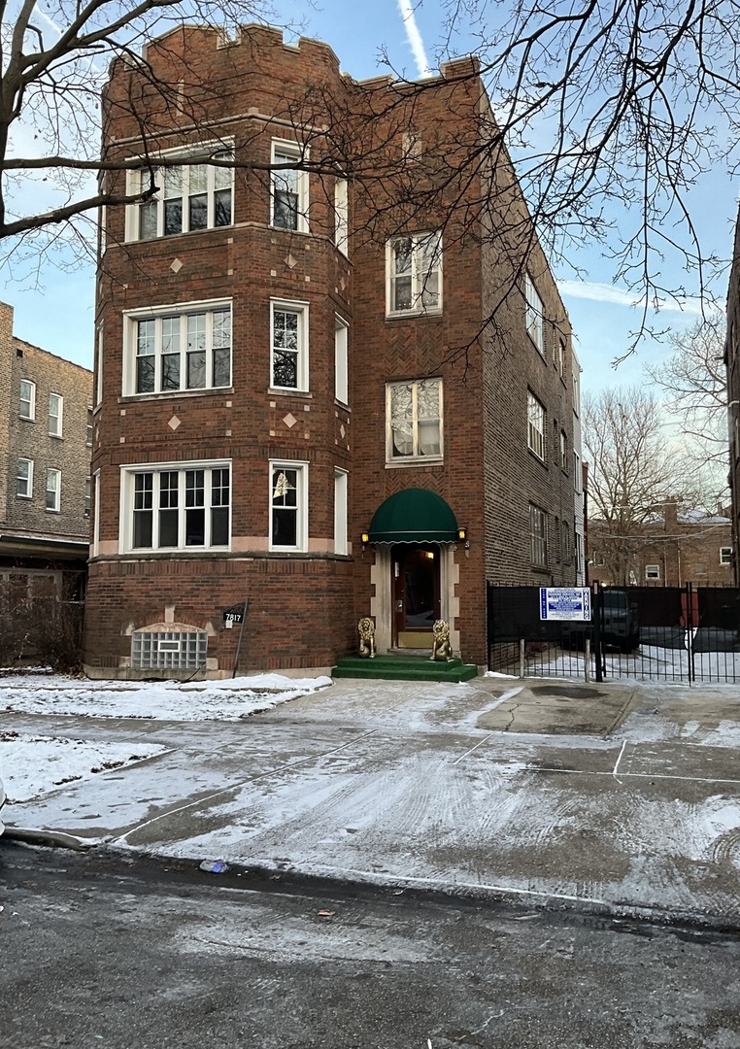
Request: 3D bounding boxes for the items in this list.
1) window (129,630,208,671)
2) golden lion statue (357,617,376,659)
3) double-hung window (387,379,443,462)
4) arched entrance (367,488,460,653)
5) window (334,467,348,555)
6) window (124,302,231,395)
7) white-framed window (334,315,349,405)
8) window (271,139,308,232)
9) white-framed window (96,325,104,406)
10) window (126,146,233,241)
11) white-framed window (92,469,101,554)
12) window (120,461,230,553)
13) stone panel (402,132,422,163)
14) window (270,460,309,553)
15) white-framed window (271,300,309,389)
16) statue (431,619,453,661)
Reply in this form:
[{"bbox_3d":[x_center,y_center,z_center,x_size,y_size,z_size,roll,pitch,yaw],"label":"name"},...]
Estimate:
[{"bbox_3d":[-3.688,2.320,16.213,1.580,0.660,0.110,-2,-5,19],"label":"window"},{"bbox_3d":[-0.045,2.246,17.357,0.337,0.763,0.446,-1,-5,7],"label":"golden lion statue"},{"bbox_3d":[0.900,-2.045,17.533,1.190,1.647,0.140,-2,-5,19],"label":"double-hung window"},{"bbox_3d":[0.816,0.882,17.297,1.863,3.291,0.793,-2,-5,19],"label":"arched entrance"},{"bbox_3d":[-0.604,-0.246,17.173,0.160,1.681,0.767,-2,-5,18],"label":"window"},{"bbox_3d":[-3.686,-3.363,16.893,2.389,1.715,0.198,-2,-5,19],"label":"window"},{"bbox_3d":[-0.603,-3.254,17.469,0.160,1.683,0.769,-2,-5,18],"label":"white-framed window"},{"bbox_3d":[-1.549,-6.502,16.967,0.783,1.754,0.198,2,-5,-26],"label":"window"},{"bbox_3d":[-5.376,-3.214,17.716,0.160,1.683,0.763,2,-5,-25],"label":"white-framed window"},{"bbox_3d":[-3.643,-6.384,16.884,2.415,1.723,0.160,-2,-5,19],"label":"window"},{"bbox_3d":[-5.488,-0.203,17.809,0.198,1.695,0.783,2,-5,-26],"label":"white-framed window"},{"bbox_3d":[-3.607,-0.304,16.362,2.385,1.681,0.160,-2,-5,19],"label":"window"},{"bbox_3d":[0.883,-7.816,18.198,0.416,0.615,0.089,-2,-5,19],"label":"stone panel"},{"bbox_3d":[-1.537,-0.320,16.468,0.783,1.695,0.198,2,-5,-26],"label":"window"},{"bbox_3d":[-1.508,-3.339,16.429,0.758,1.683,0.160,2,-5,-25],"label":"white-framed window"},{"bbox_3d":[1.374,2.198,16.792,0.337,0.763,0.446,-3,-5,31],"label":"statue"}]

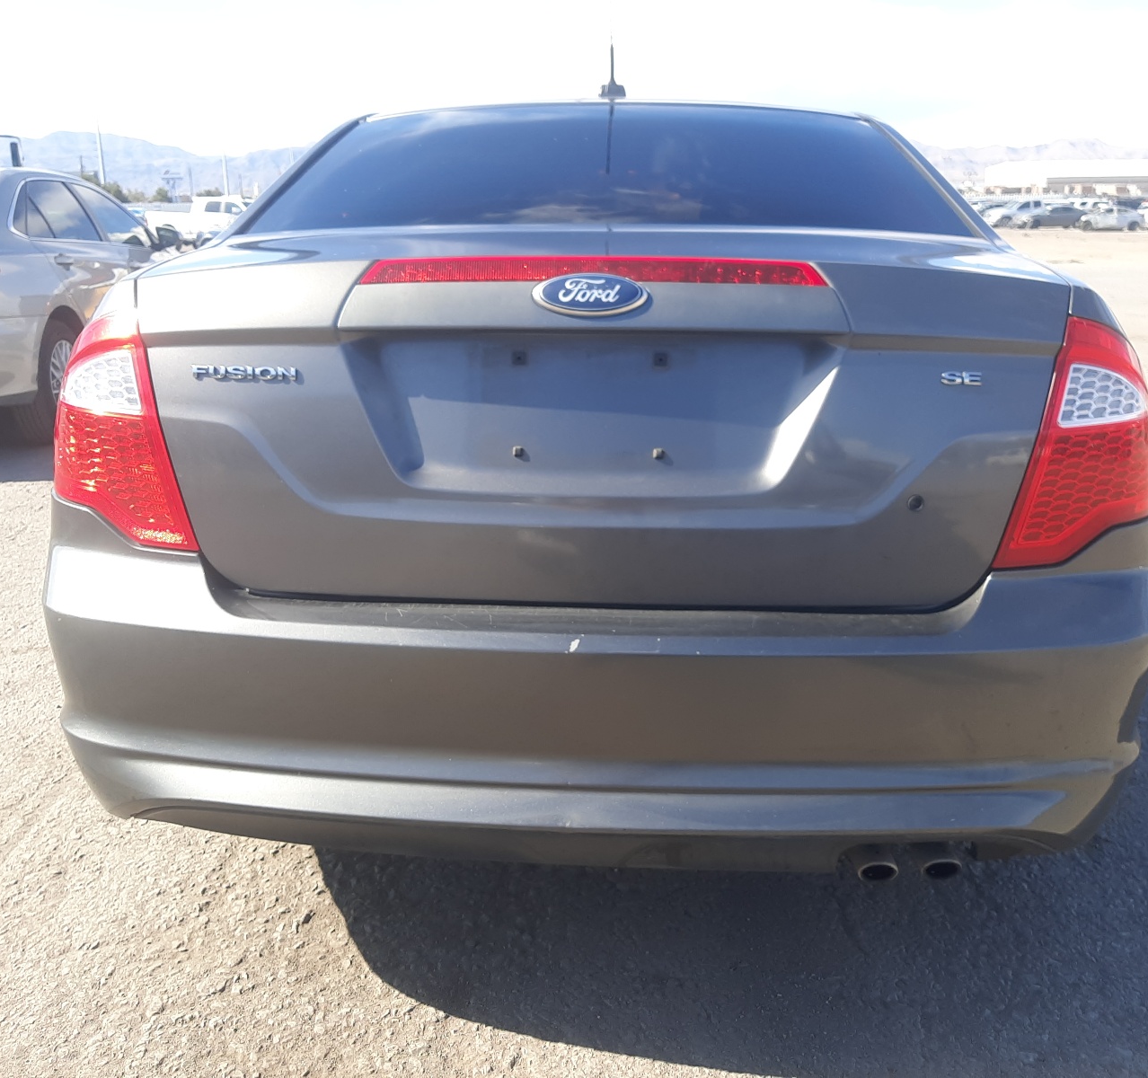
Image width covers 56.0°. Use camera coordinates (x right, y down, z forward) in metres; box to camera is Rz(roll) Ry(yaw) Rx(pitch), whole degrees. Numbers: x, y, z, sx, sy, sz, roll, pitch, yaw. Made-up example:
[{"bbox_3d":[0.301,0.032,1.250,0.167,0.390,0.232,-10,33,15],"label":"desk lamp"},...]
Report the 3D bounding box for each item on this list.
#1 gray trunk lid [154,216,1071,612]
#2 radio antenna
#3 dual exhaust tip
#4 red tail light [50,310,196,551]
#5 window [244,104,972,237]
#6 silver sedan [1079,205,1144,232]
[{"bbox_3d":[0.031,-0.203,1.592,1.280,0.470,0.540,1,17,3],"label":"gray trunk lid"},{"bbox_3d":[0.091,-1.117,2.542,0.070,0.152,0.130,1,17,3],"label":"radio antenna"},{"bbox_3d":[0.482,0.451,1.594,0.152,0.064,0.140,1,17,3],"label":"dual exhaust tip"},{"bbox_3d":[-0.659,-0.173,1.563,0.315,0.315,0.280,1,17,3],"label":"red tail light"},{"bbox_3d":[0.064,-0.743,2.098,1.260,0.110,0.794,1,36,3],"label":"window"},{"bbox_3d":[31.854,-18.969,64.000,4.300,1.450,1.780,2,17,7],"label":"silver sedan"}]

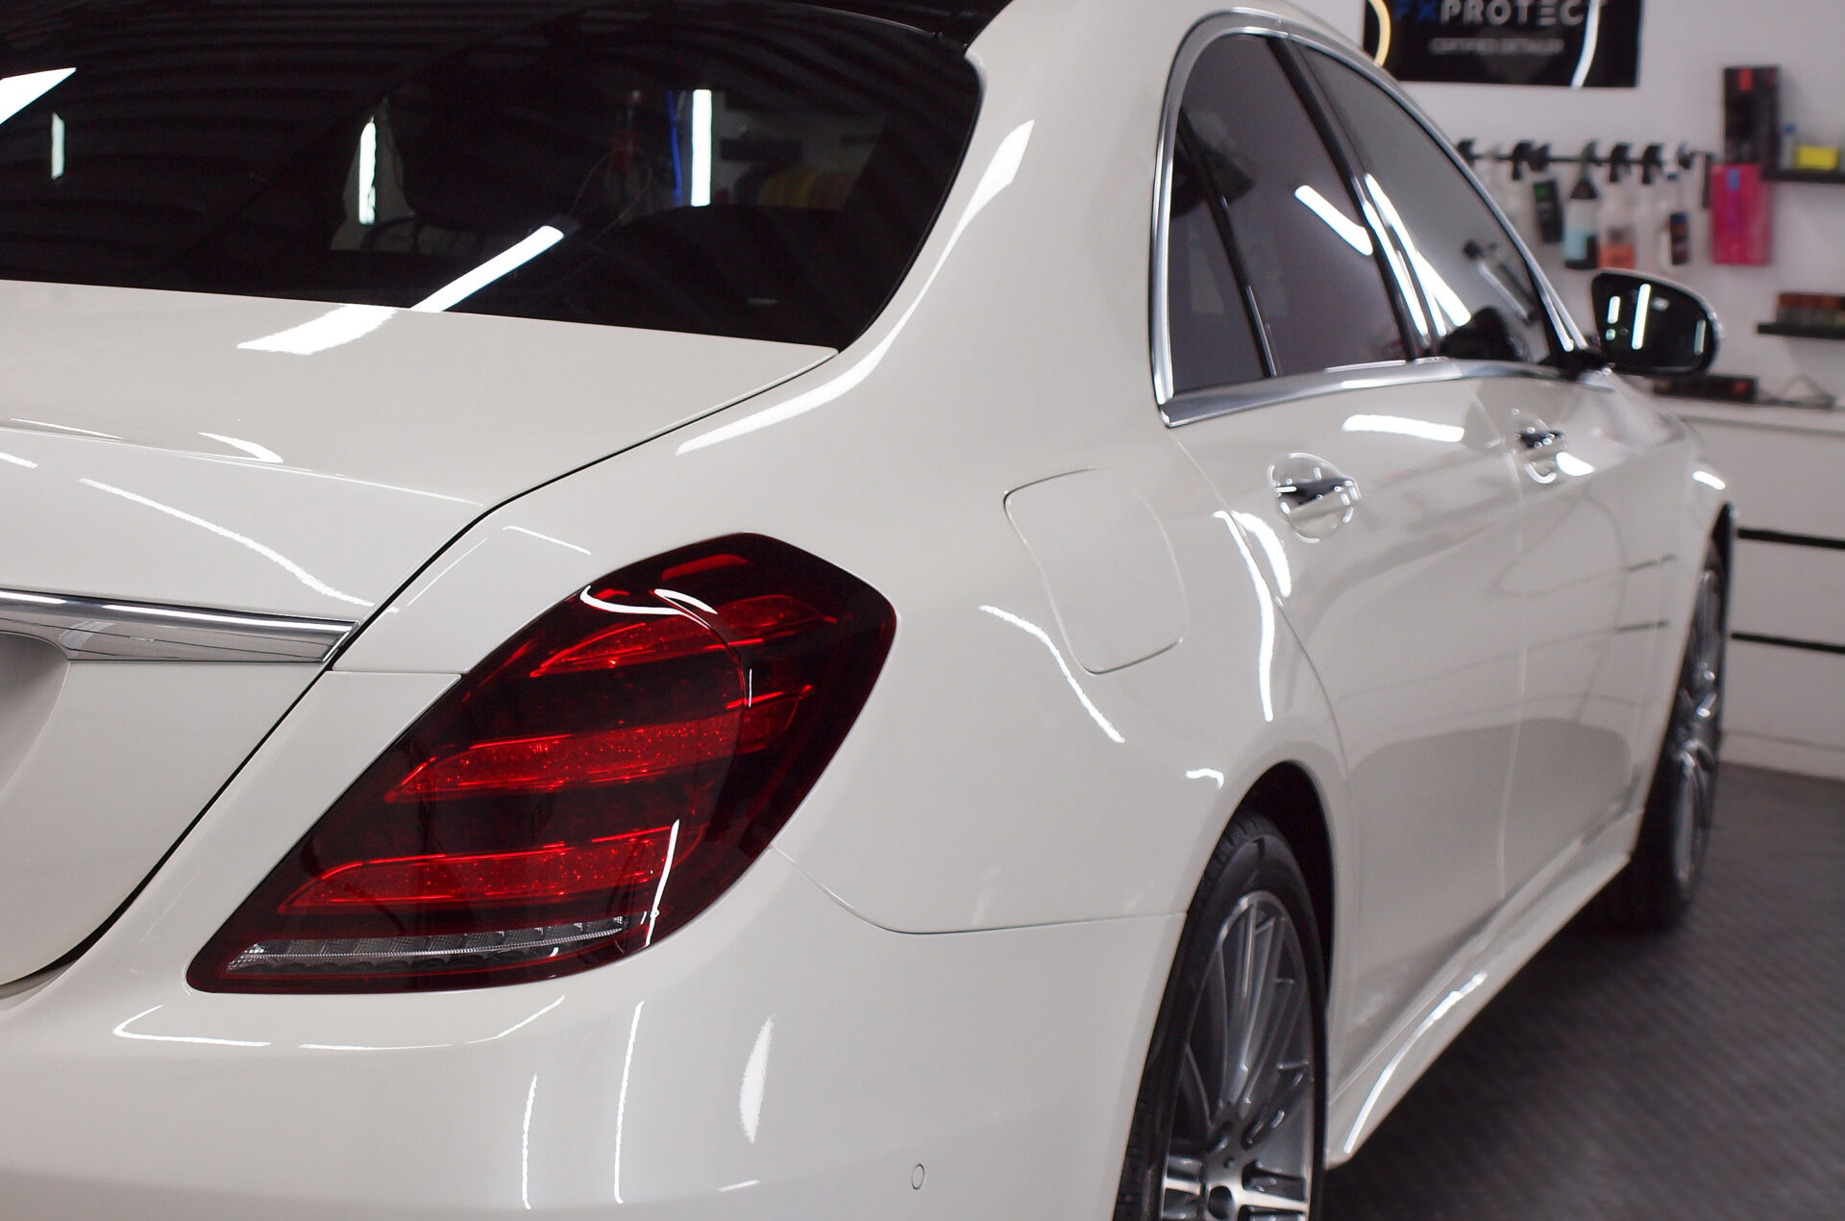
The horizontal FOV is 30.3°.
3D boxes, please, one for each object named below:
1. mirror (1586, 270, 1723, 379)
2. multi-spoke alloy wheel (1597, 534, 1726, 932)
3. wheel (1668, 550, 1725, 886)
[{"bbox_3d":[1.088,-0.423,5.053,0.220,0.160,0.130,5,8,20],"label":"mirror"},{"bbox_3d":[1.232,0.197,5.907,0.245,0.700,0.700,5,8,20],"label":"multi-spoke alloy wheel"},{"bbox_3d":[1.251,0.199,5.900,0.200,0.550,0.550,5,8,20],"label":"wheel"}]

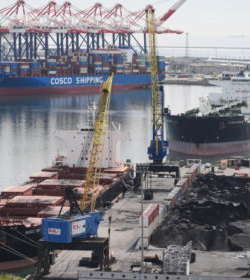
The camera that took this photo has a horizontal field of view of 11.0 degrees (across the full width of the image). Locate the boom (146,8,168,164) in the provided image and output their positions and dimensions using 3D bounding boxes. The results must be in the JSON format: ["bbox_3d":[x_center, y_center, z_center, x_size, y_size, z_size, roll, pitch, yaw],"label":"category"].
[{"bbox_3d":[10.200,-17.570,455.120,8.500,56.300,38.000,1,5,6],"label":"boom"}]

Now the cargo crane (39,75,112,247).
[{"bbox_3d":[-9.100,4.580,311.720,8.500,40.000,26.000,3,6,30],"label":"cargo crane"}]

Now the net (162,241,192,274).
[{"bbox_3d":[12.600,28.450,305.930,6.400,6.800,6.000,1,5,8],"label":"net"}]

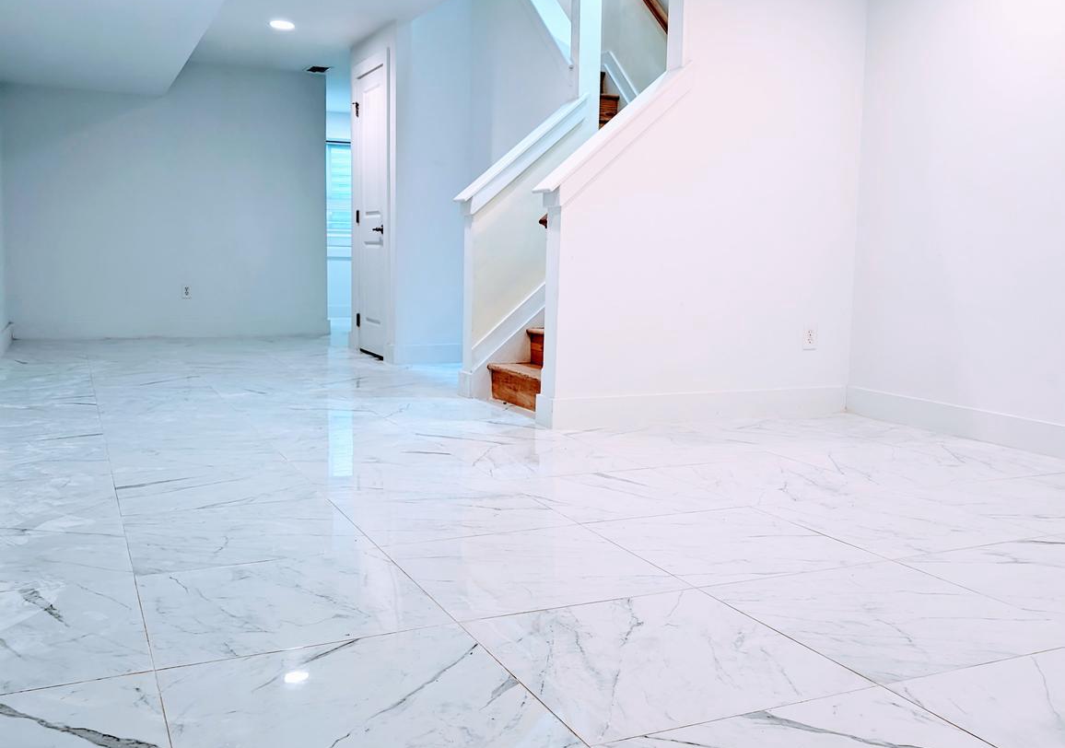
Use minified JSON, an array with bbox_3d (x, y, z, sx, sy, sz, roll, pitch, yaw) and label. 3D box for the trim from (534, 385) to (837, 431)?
[{"bbox_3d":[0.856,0.161,4.745,1.690,0.138,0.017,-2,8,-25],"label":"trim"}]

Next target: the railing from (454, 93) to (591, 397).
[{"bbox_3d":[-0.066,-0.711,5.432,0.725,1.665,0.200,-2,8,-25],"label":"railing"}]

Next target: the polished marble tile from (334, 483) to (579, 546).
[{"bbox_3d":[-0.249,0.422,2.985,0.606,0.010,0.584,-2,8,-25],"label":"polished marble tile"}]

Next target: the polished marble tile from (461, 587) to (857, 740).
[{"bbox_3d":[0.245,0.557,1.950,0.606,0.010,0.584,-2,8,-25],"label":"polished marble tile"}]

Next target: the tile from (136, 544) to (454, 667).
[{"bbox_3d":[-0.549,0.509,2.208,0.606,0.010,0.584,-2,8,-25],"label":"tile"}]

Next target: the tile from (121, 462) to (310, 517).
[{"bbox_3d":[-1.043,0.374,3.243,0.606,0.010,0.584,-2,8,-25],"label":"tile"}]

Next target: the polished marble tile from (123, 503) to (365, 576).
[{"bbox_3d":[-0.796,0.442,2.726,0.606,0.010,0.584,-2,8,-25],"label":"polished marble tile"}]

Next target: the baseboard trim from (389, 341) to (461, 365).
[{"bbox_3d":[-0.721,-0.143,6.977,0.535,0.142,0.017,-2,8,-25],"label":"baseboard trim"}]

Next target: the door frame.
[{"bbox_3d":[-1.154,-1.214,7.396,0.120,2.150,1.070,-2,8,-25],"label":"door frame"}]

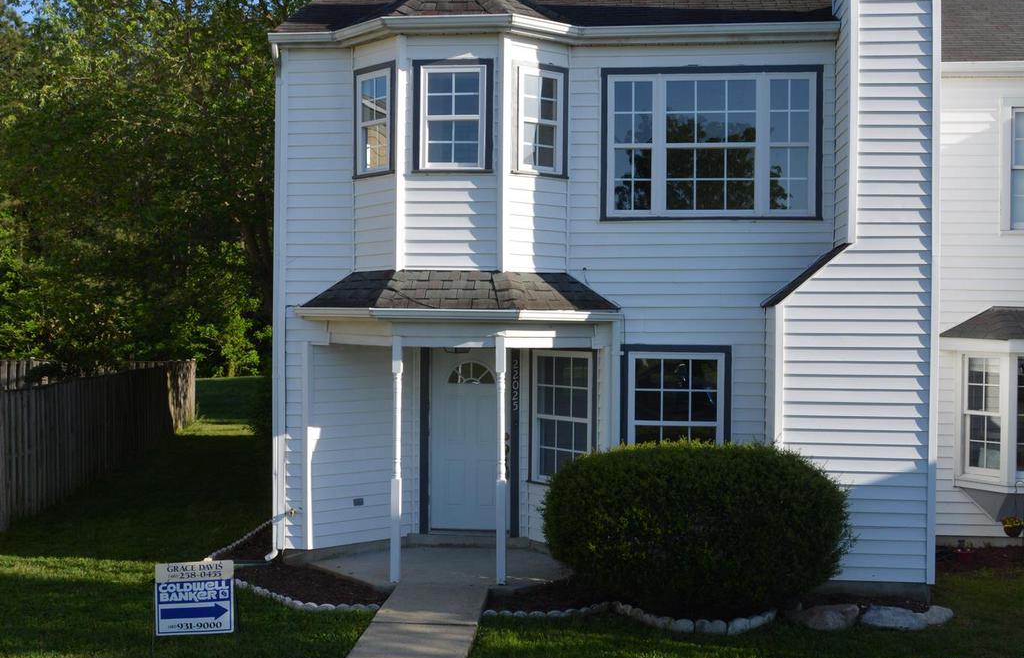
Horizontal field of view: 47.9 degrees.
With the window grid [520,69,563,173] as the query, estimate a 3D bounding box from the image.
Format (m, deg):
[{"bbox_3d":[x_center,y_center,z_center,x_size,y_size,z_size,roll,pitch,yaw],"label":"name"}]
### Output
[{"bbox_3d":[0.297,-2.063,11.498,0.552,0.992,0.090,0,1,-39],"label":"window grid"}]

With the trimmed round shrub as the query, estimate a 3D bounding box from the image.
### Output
[{"bbox_3d":[1.665,1.781,10.488,2.745,1.469,1.750,0,0,6],"label":"trimmed round shrub"}]

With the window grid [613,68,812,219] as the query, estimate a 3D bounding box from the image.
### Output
[{"bbox_3d":[2.000,-1.864,11.583,2.135,1.500,0.100,0,0,6],"label":"window grid"}]

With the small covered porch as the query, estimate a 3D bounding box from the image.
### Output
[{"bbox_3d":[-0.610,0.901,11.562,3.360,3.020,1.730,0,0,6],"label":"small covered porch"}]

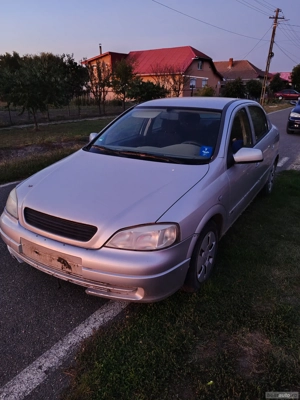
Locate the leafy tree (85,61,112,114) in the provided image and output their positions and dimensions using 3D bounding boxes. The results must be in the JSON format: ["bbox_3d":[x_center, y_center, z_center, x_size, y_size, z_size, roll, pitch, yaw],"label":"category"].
[{"bbox_3d":[-2.991,-6.491,18.122,1.626,2.951,1.545,-3,20,-8],"label":"leafy tree"}]

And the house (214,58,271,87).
[{"bbox_3d":[14.838,-21.487,56.481,12.500,6.500,8.500,15,24,36],"label":"house"}]

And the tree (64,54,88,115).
[{"bbox_3d":[-3.945,-6.093,16.747,1.546,3.124,1.469,-4,20,-12],"label":"tree"}]

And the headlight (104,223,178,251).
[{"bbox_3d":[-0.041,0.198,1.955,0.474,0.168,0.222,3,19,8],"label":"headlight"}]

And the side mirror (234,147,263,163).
[{"bbox_3d":[0.846,-0.384,2.736,0.210,0.135,0.110,13,24,29],"label":"side mirror"}]

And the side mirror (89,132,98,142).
[{"bbox_3d":[-0.646,-0.737,3.580,0.210,0.135,0.110,13,24,29],"label":"side mirror"}]

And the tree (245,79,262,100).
[{"bbox_3d":[12.202,-12.934,36.783,2.122,2.591,2.016,7,21,16],"label":"tree"}]

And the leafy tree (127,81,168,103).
[{"bbox_3d":[-0.240,-10.326,29.939,4.030,2.132,3.829,0,20,-1],"label":"leafy tree"}]

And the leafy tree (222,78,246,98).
[{"bbox_3d":[10.062,-12.967,37.460,2.600,2.900,2.600,11,22,29],"label":"leafy tree"}]

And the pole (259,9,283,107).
[{"bbox_3d":[11.981,-13.953,31.153,1.400,8.943,0.400,13,22,28],"label":"pole"}]

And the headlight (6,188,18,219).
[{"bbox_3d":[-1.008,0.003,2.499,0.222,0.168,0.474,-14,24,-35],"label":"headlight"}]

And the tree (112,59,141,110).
[{"bbox_3d":[-1.766,-8.143,22.318,2.000,3.650,2.000,0,19,0],"label":"tree"}]

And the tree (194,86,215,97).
[{"bbox_3d":[5.495,-10.410,31.504,1.950,1.950,1.900,11,22,29],"label":"tree"}]

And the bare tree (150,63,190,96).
[{"bbox_3d":[2.019,-12.108,32.306,3.935,3.906,3.738,2,20,3],"label":"bare tree"}]

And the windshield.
[{"bbox_3d":[0.059,-0.667,3.040,1.340,0.130,0.907,13,51,29],"label":"windshield"}]

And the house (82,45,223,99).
[{"bbox_3d":[0.219,-16.117,40.946,15.800,6.450,9.200,15,24,36],"label":"house"}]

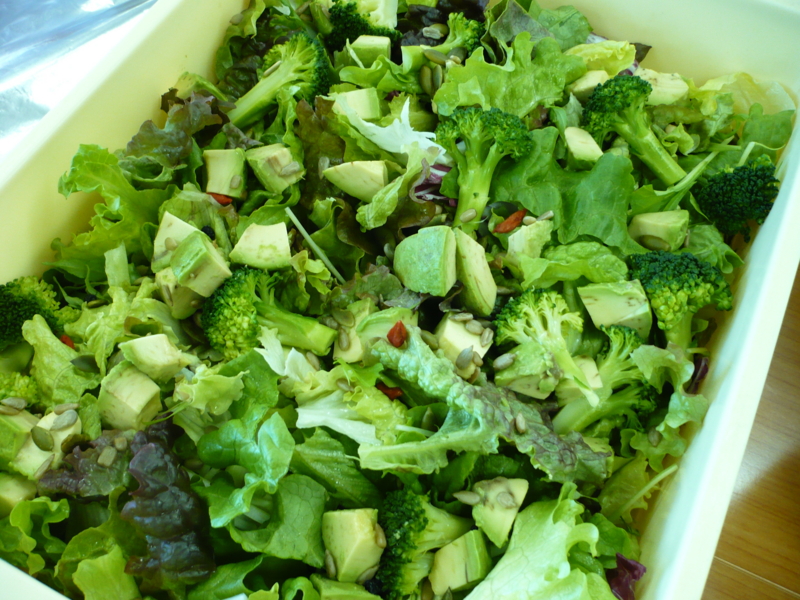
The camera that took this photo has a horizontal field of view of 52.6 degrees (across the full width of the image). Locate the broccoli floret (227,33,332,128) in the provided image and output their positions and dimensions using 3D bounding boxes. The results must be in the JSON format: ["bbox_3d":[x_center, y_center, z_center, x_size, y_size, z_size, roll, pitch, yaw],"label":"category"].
[{"bbox_3d":[-0.069,-0.126,0.464,0.066,0.044,0.046,-34,90,-16],"label":"broccoli floret"}]

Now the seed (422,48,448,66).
[{"bbox_3d":[0.019,-0.130,0.435,0.015,0.003,0.007,36,65,16],"label":"seed"}]

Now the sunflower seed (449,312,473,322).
[{"bbox_3d":[0.027,0.008,0.356,0.011,0.003,0.005,-6,56,1],"label":"sunflower seed"}]

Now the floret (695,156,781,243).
[{"bbox_3d":[0.165,-0.050,0.396,0.042,0.046,0.042,0,60,-7],"label":"floret"}]

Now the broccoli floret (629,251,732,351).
[{"bbox_3d":[0.126,0.001,0.362,0.046,0.050,0.043,4,16,0],"label":"broccoli floret"}]

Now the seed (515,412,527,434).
[{"bbox_3d":[0.050,0.052,0.338,0.004,0.003,0.009,-6,68,-5],"label":"seed"}]

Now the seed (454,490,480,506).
[{"bbox_3d":[0.027,0.081,0.332,0.012,0.003,0.006,11,61,4],"label":"seed"}]

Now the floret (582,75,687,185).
[{"bbox_3d":[0.122,-0.089,0.422,0.043,0.042,0.061,-40,78,0],"label":"floret"}]

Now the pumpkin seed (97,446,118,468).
[{"bbox_3d":[-0.123,0.066,0.339,0.006,0.003,0.009,26,71,13],"label":"pumpkin seed"}]

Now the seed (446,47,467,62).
[{"bbox_3d":[0.032,-0.140,0.460,0.013,0.003,0.007,-28,69,-9],"label":"seed"}]

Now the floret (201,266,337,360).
[{"bbox_3d":[-0.060,0.006,0.368,0.061,0.040,0.043,13,67,4],"label":"floret"}]

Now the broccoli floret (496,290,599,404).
[{"bbox_3d":[0.067,0.021,0.366,0.040,0.034,0.060,-30,75,-11],"label":"broccoli floret"}]

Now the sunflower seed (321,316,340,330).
[{"bbox_3d":[-0.032,0.010,0.365,0.010,0.003,0.005,30,71,16],"label":"sunflower seed"}]

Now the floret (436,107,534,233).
[{"bbox_3d":[0.043,-0.066,0.405,0.049,0.036,0.062,8,74,1],"label":"floret"}]

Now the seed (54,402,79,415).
[{"bbox_3d":[-0.141,0.046,0.342,0.010,0.003,0.005,-18,63,-13],"label":"seed"}]

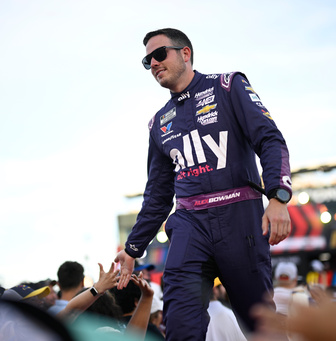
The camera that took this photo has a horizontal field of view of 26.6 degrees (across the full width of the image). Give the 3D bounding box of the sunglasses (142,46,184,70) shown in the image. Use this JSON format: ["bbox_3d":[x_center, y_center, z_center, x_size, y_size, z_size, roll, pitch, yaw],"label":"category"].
[{"bbox_3d":[-0.006,-0.442,2.820,0.150,0.050,0.145,-7,-9,-43],"label":"sunglasses"}]

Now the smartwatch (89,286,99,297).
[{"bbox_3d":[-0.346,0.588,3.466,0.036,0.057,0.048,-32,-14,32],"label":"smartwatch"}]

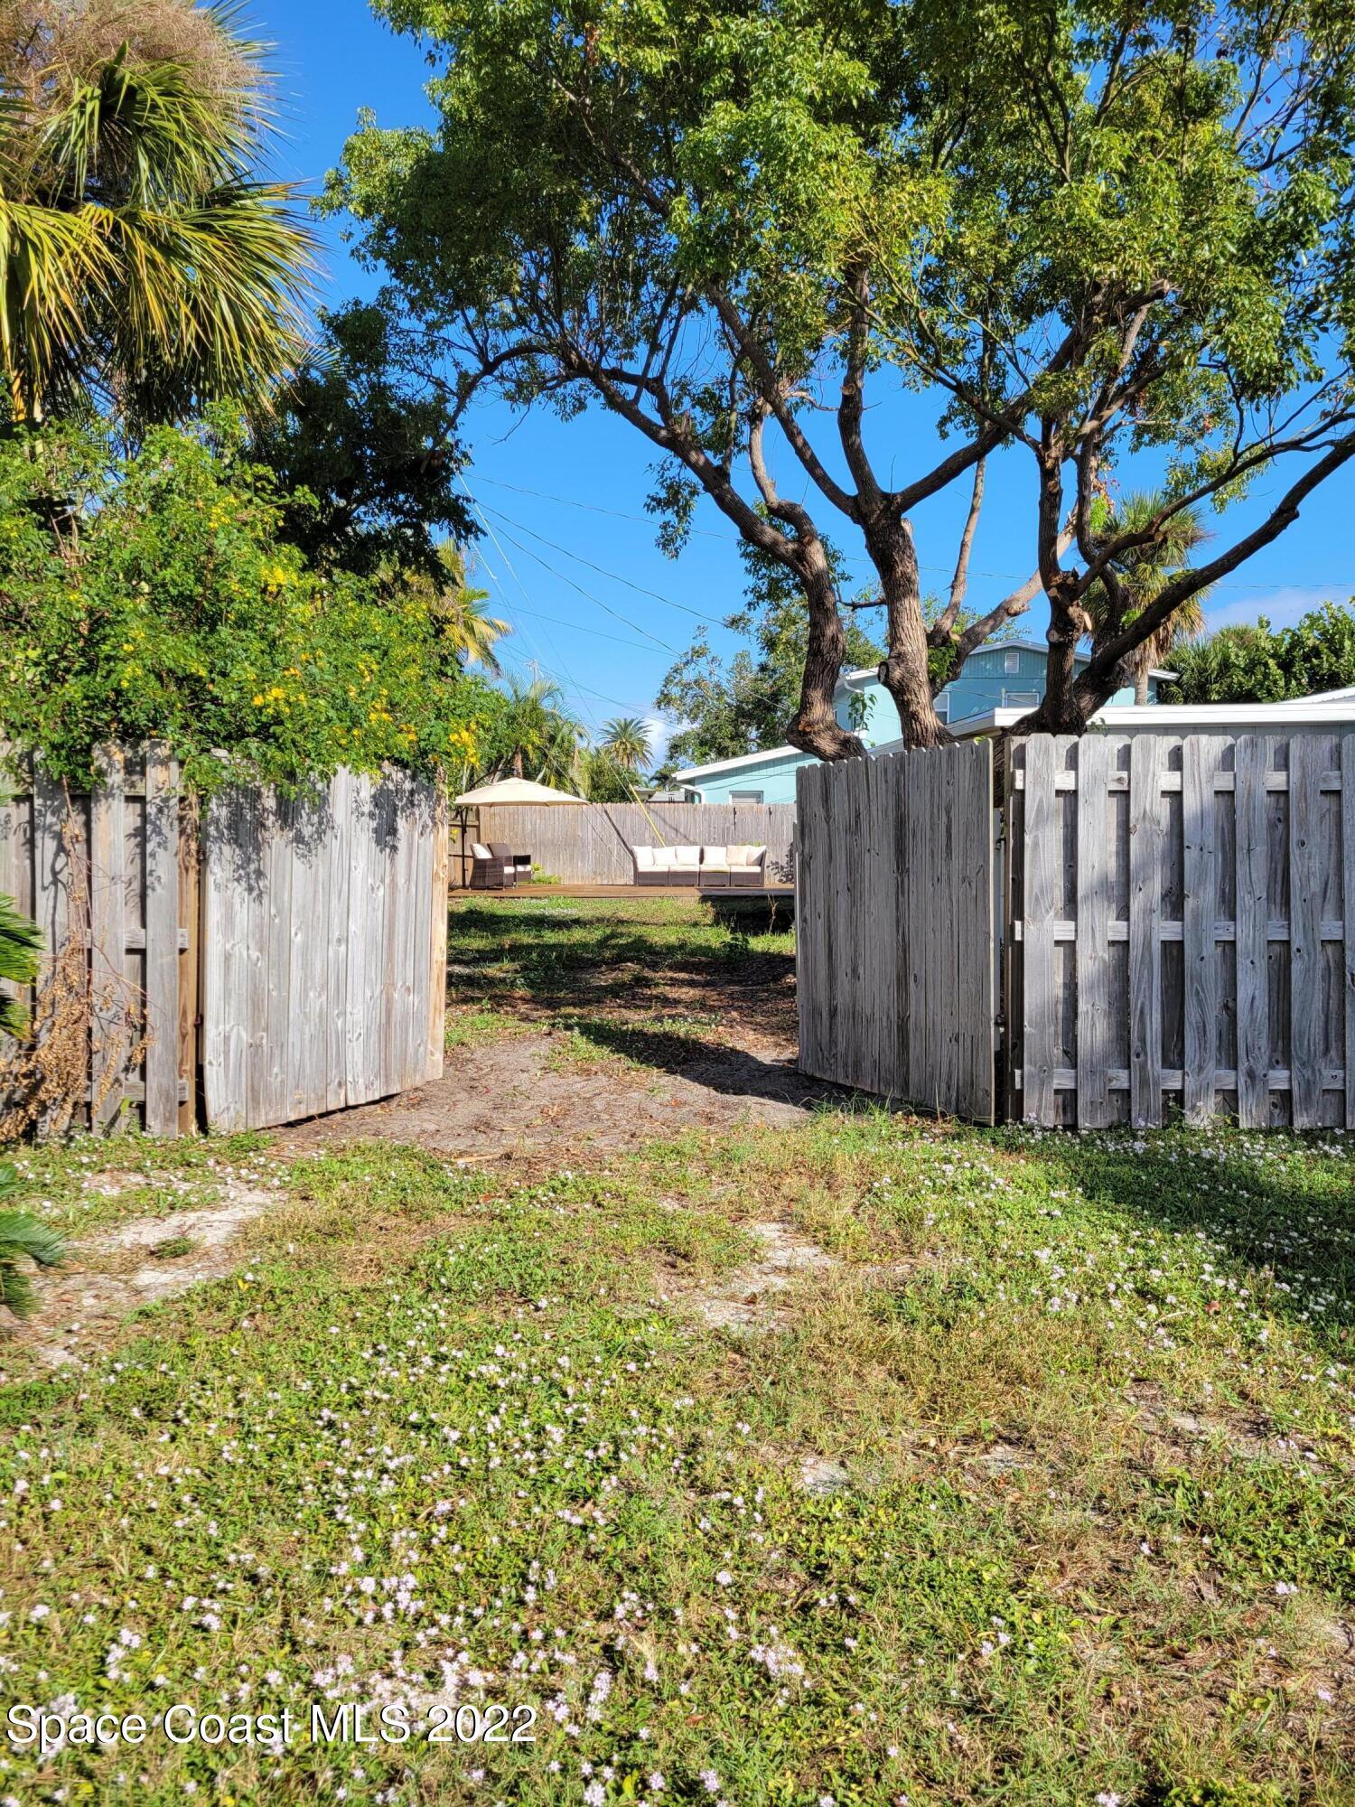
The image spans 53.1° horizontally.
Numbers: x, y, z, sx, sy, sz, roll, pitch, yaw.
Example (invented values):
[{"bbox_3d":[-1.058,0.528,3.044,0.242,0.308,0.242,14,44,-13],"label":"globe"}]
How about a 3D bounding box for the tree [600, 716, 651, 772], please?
[{"bbox_3d":[-3.270,-7.400,85.000,3.300,8.300,3.300,0,3,0],"label":"tree"}]

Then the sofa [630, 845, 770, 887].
[{"bbox_3d":[0.460,-0.750,27.600,2.680,0.800,0.780,0,3,0],"label":"sofa"}]

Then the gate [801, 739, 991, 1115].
[{"bbox_3d":[1.123,0.114,7.258,0.080,1.830,1.830,-1,4,-25],"label":"gate"}]

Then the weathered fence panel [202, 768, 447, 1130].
[{"bbox_3d":[-1.818,0.140,7.239,0.080,1.830,1.830,2,4,28],"label":"weathered fence panel"}]

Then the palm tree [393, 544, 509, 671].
[{"bbox_3d":[-4.500,-3.550,27.000,2.500,6.900,2.500,0,3,0],"label":"palm tree"}]

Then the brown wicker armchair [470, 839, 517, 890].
[{"bbox_3d":[-3.560,-0.720,26.300,0.780,0.830,0.780,1,3,12],"label":"brown wicker armchair"}]

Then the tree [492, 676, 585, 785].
[{"bbox_3d":[-4.300,-4.000,42.000,3.000,6.100,3.000,0,3,0],"label":"tree"}]

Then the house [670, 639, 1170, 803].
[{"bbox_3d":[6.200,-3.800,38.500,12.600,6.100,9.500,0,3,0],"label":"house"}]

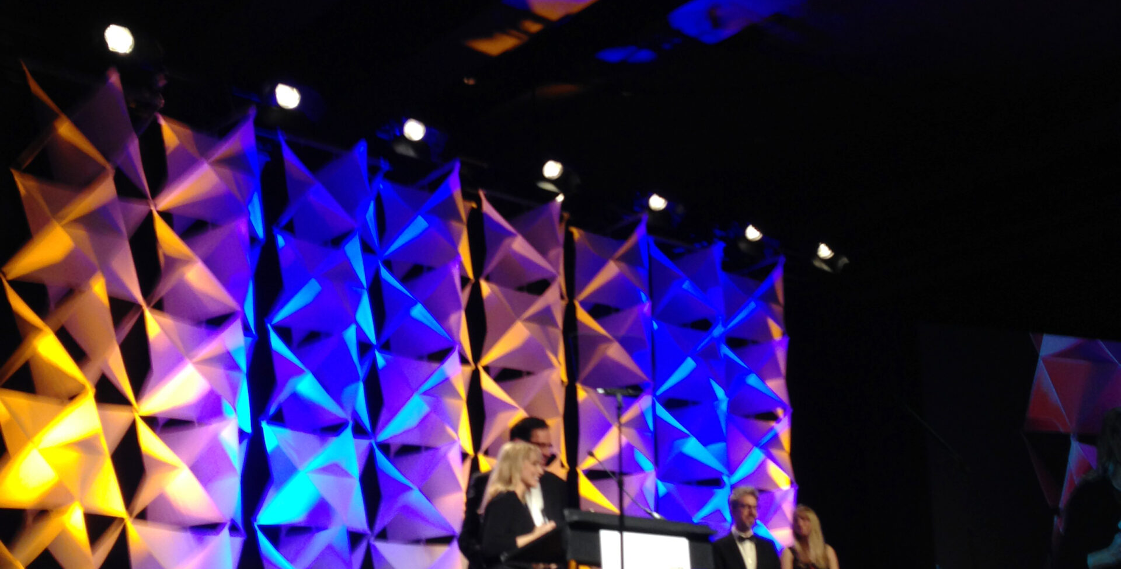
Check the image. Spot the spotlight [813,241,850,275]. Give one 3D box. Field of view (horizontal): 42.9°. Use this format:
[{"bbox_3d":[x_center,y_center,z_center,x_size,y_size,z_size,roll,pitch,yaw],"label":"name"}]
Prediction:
[{"bbox_3d":[2.396,-0.232,12.600,0.280,0.280,0.300,4,8,-15],"label":"spotlight"}]

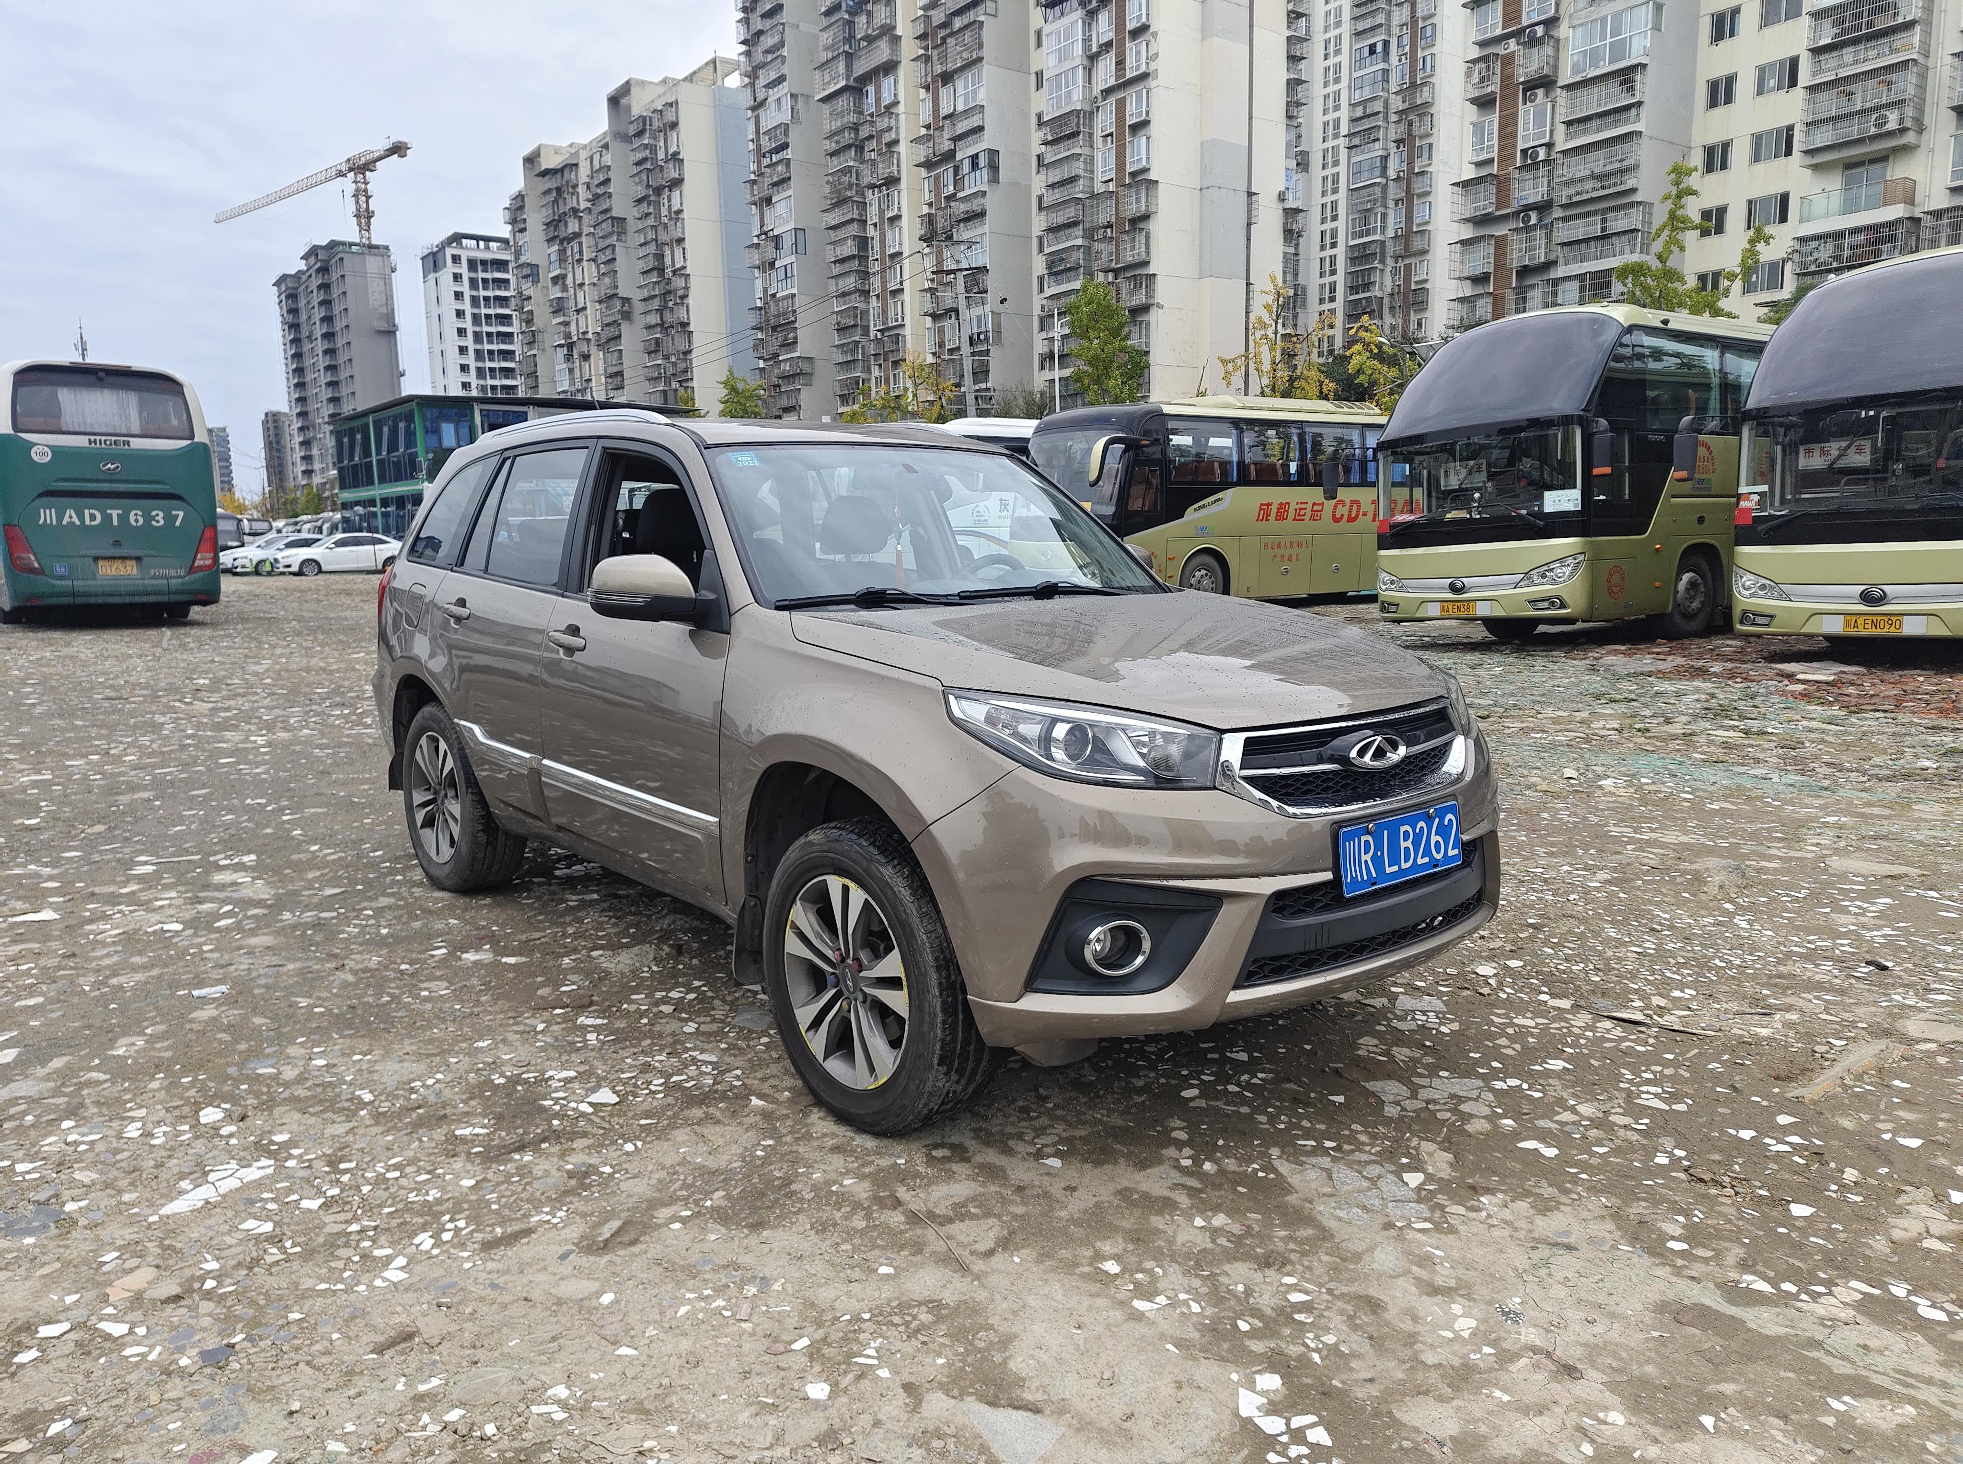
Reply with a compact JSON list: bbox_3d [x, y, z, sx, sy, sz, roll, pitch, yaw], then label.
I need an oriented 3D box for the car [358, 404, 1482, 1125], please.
[{"bbox_3d":[-0.510,-0.185,4.236,1.820,1.660,4.420,-7,11,-40],"label":"car"}]

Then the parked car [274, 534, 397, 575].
[{"bbox_3d":[-22.700,-6.315,46.500,1.840,1.480,4.700,7,12,44],"label":"parked car"}]

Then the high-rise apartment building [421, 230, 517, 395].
[{"bbox_3d":[-86.541,-61.079,240.056,25.000,54.000,16.500,-7,11,-36],"label":"high-rise apartment building"}]

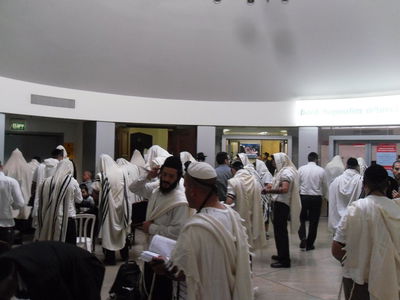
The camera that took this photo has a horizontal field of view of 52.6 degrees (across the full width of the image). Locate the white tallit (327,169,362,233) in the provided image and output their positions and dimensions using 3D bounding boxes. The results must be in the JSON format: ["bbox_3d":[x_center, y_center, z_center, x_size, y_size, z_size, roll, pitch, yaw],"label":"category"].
[{"bbox_3d":[2.174,0.759,6.003,0.540,0.970,0.380,0,0,9],"label":"white tallit"}]

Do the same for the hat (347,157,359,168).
[{"bbox_3d":[2.300,0.193,6.100,0.175,0.150,0.200,1,-2,18],"label":"hat"}]

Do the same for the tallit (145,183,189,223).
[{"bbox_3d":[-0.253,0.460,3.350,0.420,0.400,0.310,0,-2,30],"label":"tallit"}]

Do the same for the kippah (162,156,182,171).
[{"bbox_3d":[-0.235,0.112,3.400,0.180,0.115,0.200,0,0,19],"label":"kippah"}]

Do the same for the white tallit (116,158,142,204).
[{"bbox_3d":[-1.264,0.606,7.100,0.500,0.850,0.420,1,-2,-12],"label":"white tallit"}]

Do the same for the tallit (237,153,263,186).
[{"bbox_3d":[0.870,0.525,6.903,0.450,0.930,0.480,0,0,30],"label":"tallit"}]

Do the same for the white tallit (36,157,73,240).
[{"bbox_3d":[-1.822,0.647,5.104,0.480,1.080,0.400,0,0,14],"label":"white tallit"}]

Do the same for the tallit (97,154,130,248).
[{"bbox_3d":[-1.332,0.818,6.300,0.500,1.450,0.450,2,-2,-18],"label":"tallit"}]

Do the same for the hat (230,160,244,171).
[{"bbox_3d":[0.501,0.195,5.400,0.180,0.110,0.200,1,-14,-30],"label":"hat"}]

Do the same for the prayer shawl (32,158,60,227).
[{"bbox_3d":[-2.419,0.687,6.504,0.560,1.100,0.400,0,0,14],"label":"prayer shawl"}]

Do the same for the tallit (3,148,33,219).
[{"bbox_3d":[-3.204,0.592,7.104,0.550,1.220,0.450,0,0,6],"label":"tallit"}]

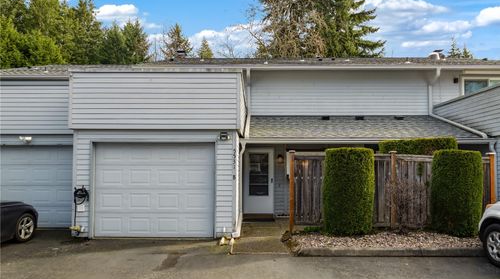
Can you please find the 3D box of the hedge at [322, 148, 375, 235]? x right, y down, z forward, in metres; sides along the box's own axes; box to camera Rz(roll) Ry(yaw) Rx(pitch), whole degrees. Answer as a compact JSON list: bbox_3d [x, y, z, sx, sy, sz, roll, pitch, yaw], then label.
[{"bbox_3d":[2.210,1.150,8.370,1.050,1.870,0.980,0,-3,0],"label":"hedge"}]

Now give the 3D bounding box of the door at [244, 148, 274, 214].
[{"bbox_3d":[0.287,1.288,11.600,0.930,2.050,0.070,0,-3,0],"label":"door"}]

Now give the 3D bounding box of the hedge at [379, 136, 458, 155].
[{"bbox_3d":[4.280,1.100,9.650,1.800,2.200,0.920,0,-3,0],"label":"hedge"}]

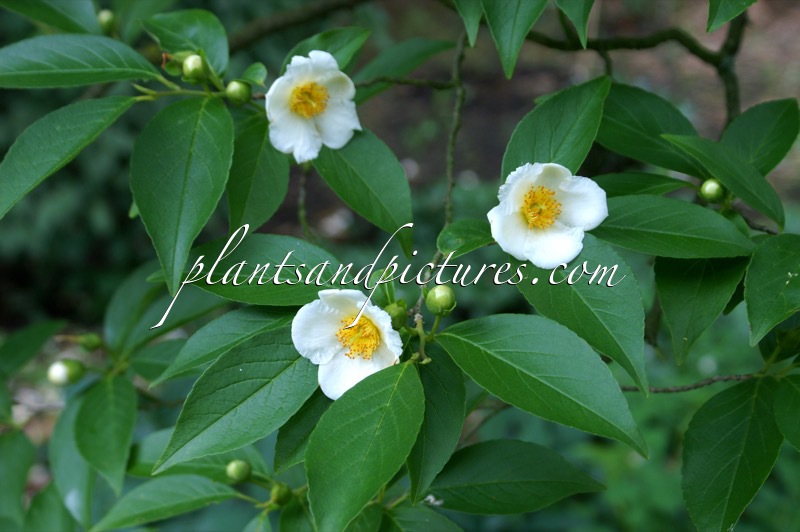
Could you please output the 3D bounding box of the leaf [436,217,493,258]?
[{"bbox_3d":[0.032,-0.011,0.792,0.027,0.010,0.024,0,40,-11],"label":"leaf"}]

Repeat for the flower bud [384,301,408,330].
[{"bbox_3d":[-0.002,0.023,0.770,0.011,0.013,0.011,-18,12,0],"label":"flower bud"}]

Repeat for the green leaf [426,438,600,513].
[{"bbox_3d":[0.055,0.101,0.800,0.086,0.012,0.043,-2,56,0],"label":"green leaf"}]

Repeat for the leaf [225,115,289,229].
[{"bbox_3d":[-0.070,-0.044,0.820,0.034,0.066,0.011,15,18,-4],"label":"leaf"}]

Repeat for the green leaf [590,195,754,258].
[{"bbox_3d":[0.126,-0.017,0.785,0.083,0.010,0.035,6,49,7],"label":"green leaf"}]

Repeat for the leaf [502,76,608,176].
[{"bbox_3d":[0.068,-0.052,0.700,0.038,0.012,0.074,23,64,21],"label":"leaf"}]

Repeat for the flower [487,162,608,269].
[{"bbox_3d":[0.070,-0.024,0.785,0.056,0.050,0.026,-2,12,-7],"label":"flower"}]

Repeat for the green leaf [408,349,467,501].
[{"bbox_3d":[0.015,0.067,0.700,0.029,0.068,0.012,7,-12,-16],"label":"green leaf"}]

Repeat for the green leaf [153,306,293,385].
[{"bbox_3d":[-0.074,0.036,0.805,0.101,0.013,0.039,-21,48,6],"label":"green leaf"}]

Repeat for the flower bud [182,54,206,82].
[{"bbox_3d":[-0.086,-0.083,0.700,0.010,0.011,0.010,-6,24,0],"label":"flower bud"}]

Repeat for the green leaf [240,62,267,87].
[{"bbox_3d":[-0.068,-0.090,0.780,0.014,0.004,0.011,0,51,21],"label":"green leaf"}]

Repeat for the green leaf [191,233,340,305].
[{"bbox_3d":[-0.070,0.005,0.807,0.103,0.013,0.042,4,53,8],"label":"green leaf"}]

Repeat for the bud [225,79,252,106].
[{"bbox_3d":[-0.075,-0.080,0.775,0.013,0.013,0.013,12,17,0],"label":"bud"}]

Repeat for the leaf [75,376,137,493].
[{"bbox_3d":[-0.156,0.089,0.882,0.034,0.064,0.010,-6,-14,-1],"label":"leaf"}]

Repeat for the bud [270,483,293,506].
[{"bbox_3d":[-0.056,0.107,0.780,0.010,0.011,0.010,7,28,0],"label":"bud"}]

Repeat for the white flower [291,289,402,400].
[{"bbox_3d":[-0.025,0.037,0.780,0.053,0.053,0.027,5,14,17],"label":"white flower"}]

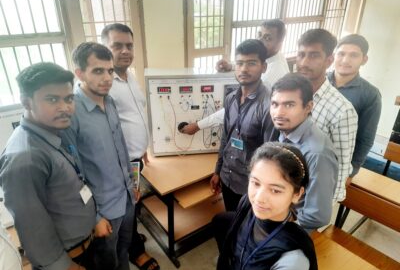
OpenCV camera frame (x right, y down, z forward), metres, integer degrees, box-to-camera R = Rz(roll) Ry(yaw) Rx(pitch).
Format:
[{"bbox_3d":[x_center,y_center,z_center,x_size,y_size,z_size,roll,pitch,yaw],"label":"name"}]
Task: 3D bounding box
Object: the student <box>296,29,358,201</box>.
[{"bbox_3d":[0.665,0.256,1.742,0.330,1.715,0.480,-21,32,-37],"label":"student"}]

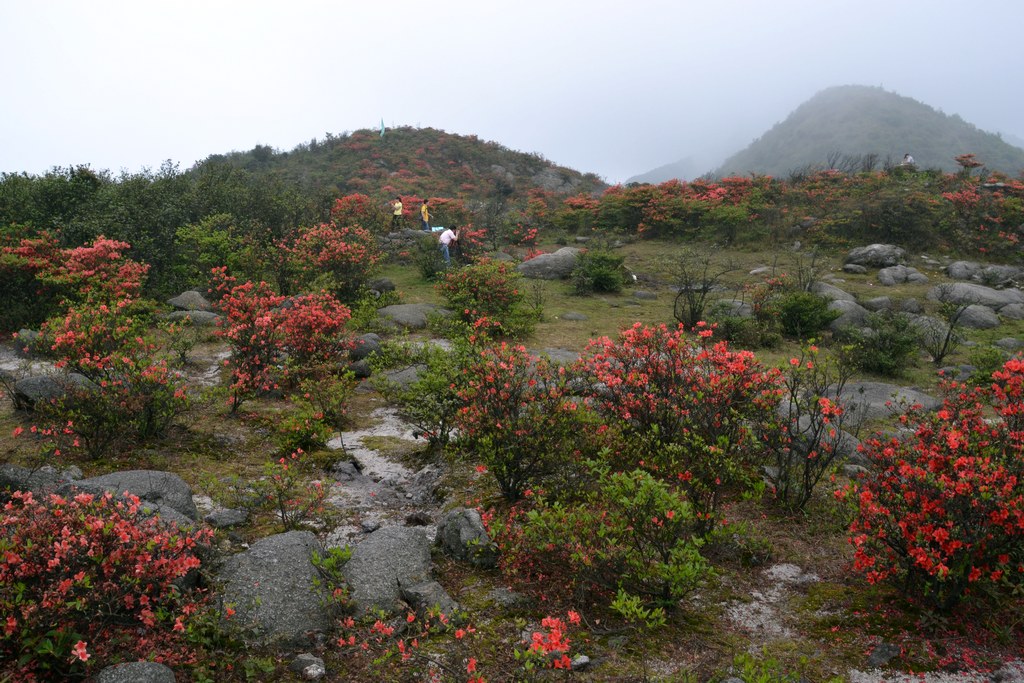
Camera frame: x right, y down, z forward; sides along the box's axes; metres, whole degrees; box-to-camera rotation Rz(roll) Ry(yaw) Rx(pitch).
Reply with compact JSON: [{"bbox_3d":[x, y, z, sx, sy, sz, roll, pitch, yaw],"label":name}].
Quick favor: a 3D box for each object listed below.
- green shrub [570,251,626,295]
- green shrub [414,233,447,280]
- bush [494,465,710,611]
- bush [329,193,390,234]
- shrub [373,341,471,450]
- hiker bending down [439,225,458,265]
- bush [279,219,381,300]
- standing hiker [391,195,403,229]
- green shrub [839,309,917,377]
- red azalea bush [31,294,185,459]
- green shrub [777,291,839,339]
[{"bbox_3d":[1.892,-1.509,16.800,1.200,0.930,1.050,1,5,6],"label":"green shrub"},{"bbox_3d":[-2.387,-2.490,22.500,0.980,1.360,0.900,-1,5,-6],"label":"green shrub"},{"bbox_3d":[0.418,0.906,3.550,0.970,0.620,0.750,1,5,7],"label":"bush"},{"bbox_3d":[-6.750,-5.622,34.000,2.700,1.950,2.200,-1,5,-11],"label":"bush"},{"bbox_3d":[-0.672,0.401,5.700,0.730,0.800,0.650,-1,5,-7],"label":"shrub"},{"bbox_3d":[-2.232,-3.339,27.000,0.680,1.420,0.500,-1,5,-11],"label":"hiker bending down"},{"bbox_3d":[-3.426,-1.510,14.500,1.850,1.500,1.600,-1,5,-13],"label":"bush"},{"bbox_3d":[-5.564,-6.166,37.000,0.500,1.660,0.500,0,5,6],"label":"standing hiker"},{"bbox_3d":[4.115,0.022,8.600,0.860,0.700,0.760,2,6,26],"label":"green shrub"},{"bbox_3d":[-3.032,0.272,5.800,1.150,1.150,1.000,-3,6,-28],"label":"red azalea bush"},{"bbox_3d":[4.232,-0.387,11.000,0.880,0.670,0.800,2,5,21],"label":"green shrub"}]

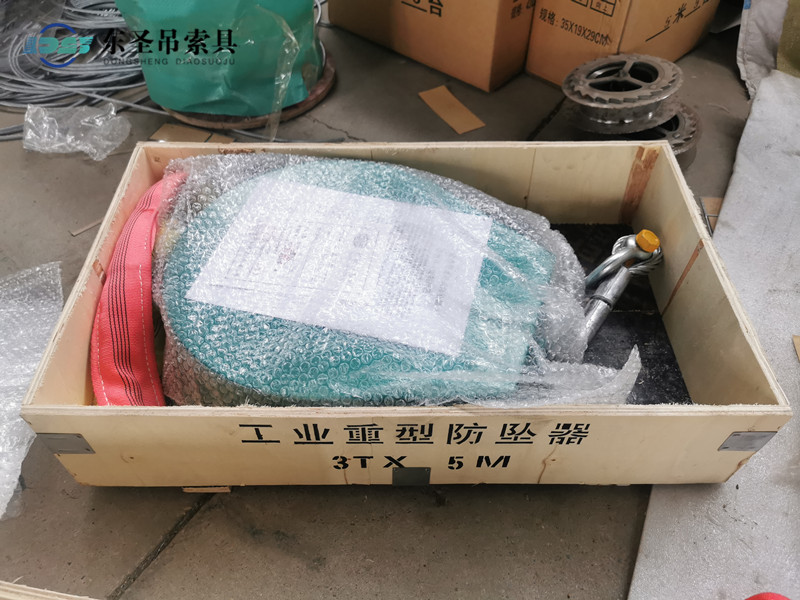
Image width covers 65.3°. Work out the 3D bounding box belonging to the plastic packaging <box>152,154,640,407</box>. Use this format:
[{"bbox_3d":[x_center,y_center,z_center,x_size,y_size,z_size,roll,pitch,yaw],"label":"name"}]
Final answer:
[{"bbox_3d":[-0.018,-0.011,0.752,0.547,0.138,0.374,0,49,0],"label":"plastic packaging"}]

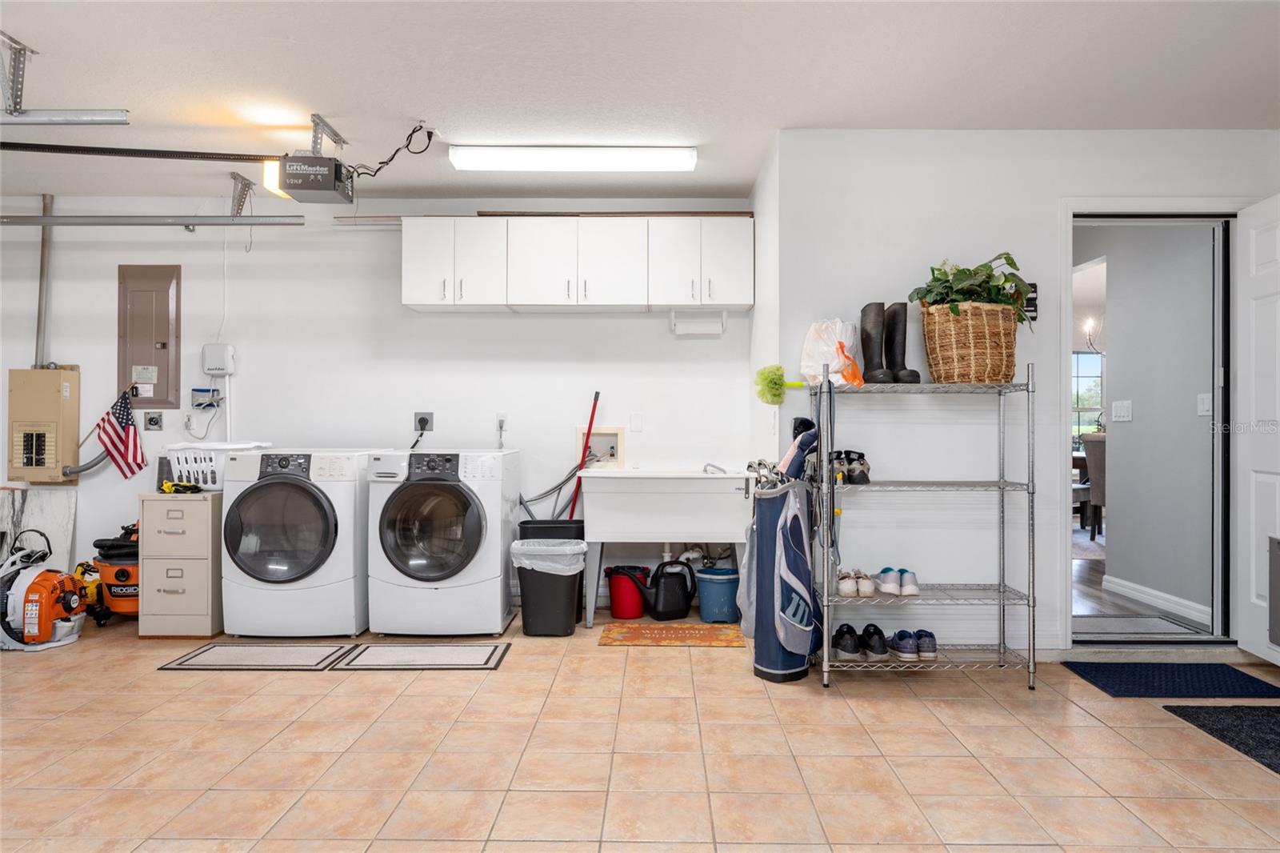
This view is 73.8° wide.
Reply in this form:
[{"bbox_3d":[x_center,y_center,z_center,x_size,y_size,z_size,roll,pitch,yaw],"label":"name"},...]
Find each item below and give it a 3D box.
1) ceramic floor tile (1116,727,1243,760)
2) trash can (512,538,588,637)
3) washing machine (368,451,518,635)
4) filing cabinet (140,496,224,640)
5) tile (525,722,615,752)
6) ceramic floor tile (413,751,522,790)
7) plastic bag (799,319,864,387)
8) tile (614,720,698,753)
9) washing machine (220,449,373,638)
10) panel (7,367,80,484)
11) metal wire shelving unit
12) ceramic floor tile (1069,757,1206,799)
[{"bbox_3d":[1.882,1.112,2.992,0.300,0.008,0.300,0,0,1],"label":"ceramic floor tile"},{"bbox_3d":[-0.480,0.865,4.600,0.380,0.480,0.280,0,0,1],"label":"trash can"},{"bbox_3d":[-1.075,0.631,4.786,0.690,0.960,0.760,0,0,0],"label":"washing machine"},{"bbox_3d":[-2.430,0.736,4.786,0.382,0.750,0.650,0,0,0],"label":"filing cabinet"},{"bbox_3d":[-0.242,1.121,3.060,0.304,0.010,0.304,0,0,1],"label":"tile"},{"bbox_3d":[-0.553,1.121,2.760,0.304,0.010,0.304,0,0,1],"label":"ceramic floor tile"},{"bbox_3d":[0.845,-0.322,3.784,0.261,0.303,0.270,0,0,0],"label":"plastic bag"},{"bbox_3d":[0.064,1.112,3.030,0.300,0.008,0.300,0,0,1],"label":"tile"},{"bbox_3d":[-1.812,0.623,4.725,0.695,0.963,0.750,0,0,1],"label":"washing machine"},{"bbox_3d":[-3.566,-0.007,5.113,0.326,0.726,0.160,0,0,1],"label":"panel"},{"bbox_3d":[1.225,0.419,3.776,0.914,1.380,0.355,0,0,1],"label":"metal wire shelving unit"},{"bbox_3d":[1.588,1.122,2.719,0.304,0.010,0.304,0,0,1],"label":"ceramic floor tile"}]

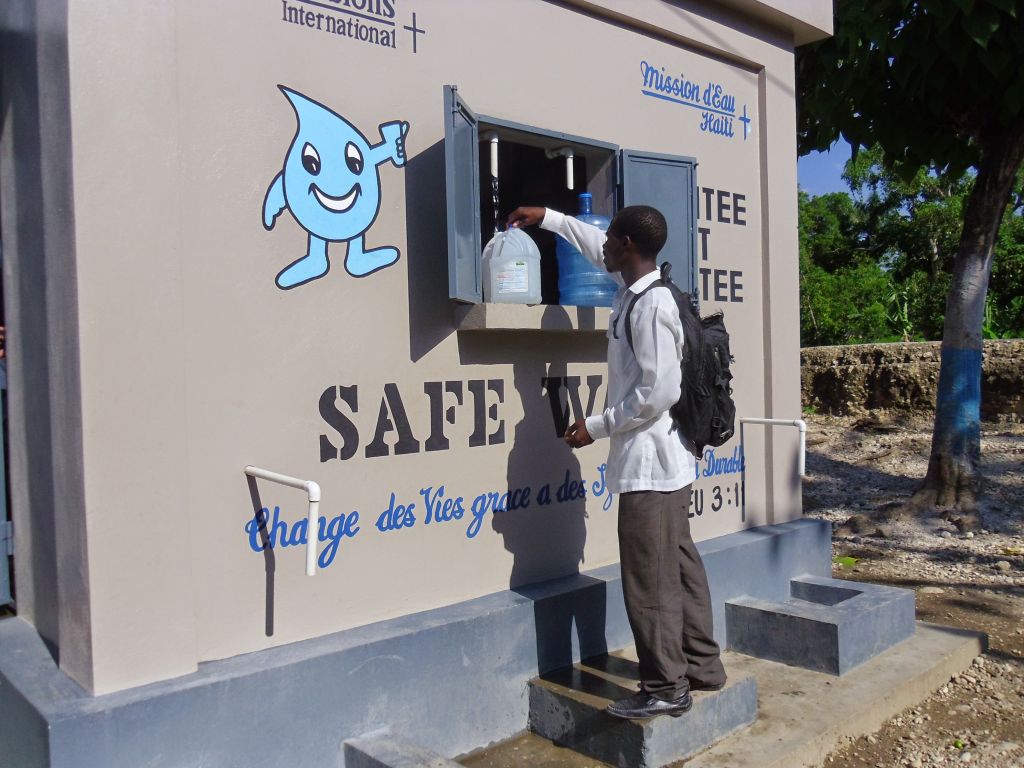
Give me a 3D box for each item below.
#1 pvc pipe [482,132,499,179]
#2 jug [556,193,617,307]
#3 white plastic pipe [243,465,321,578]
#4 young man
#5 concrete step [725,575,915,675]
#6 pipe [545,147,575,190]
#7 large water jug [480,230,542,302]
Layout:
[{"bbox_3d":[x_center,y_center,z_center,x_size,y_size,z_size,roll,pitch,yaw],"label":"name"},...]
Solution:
[{"bbox_3d":[-0.092,-0.904,3.648,0.036,0.187,0.115,-2,1,-42],"label":"pvc pipe"},{"bbox_3d":[0.322,-0.557,3.878,0.272,0.495,0.272,-2,1,0],"label":"jug"},{"bbox_3d":[-0.689,0.407,2.752,0.343,0.302,0.036,-1,1,41],"label":"white plastic pipe"},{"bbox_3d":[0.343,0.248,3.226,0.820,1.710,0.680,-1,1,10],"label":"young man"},{"bbox_3d":[1.461,1.109,4.301,0.772,0.220,0.536,-2,1,-42],"label":"concrete step"},{"bbox_3d":[0.204,-0.918,3.951,0.036,0.185,0.165,-2,1,-42],"label":"pipe"},{"bbox_3d":[0.002,-0.454,3.597,0.205,0.320,0.200,-2,1,-12],"label":"large water jug"}]

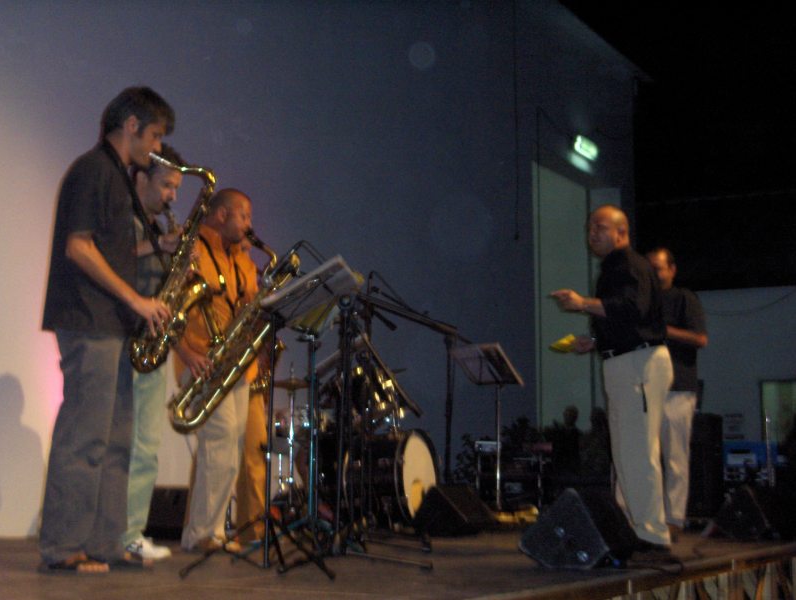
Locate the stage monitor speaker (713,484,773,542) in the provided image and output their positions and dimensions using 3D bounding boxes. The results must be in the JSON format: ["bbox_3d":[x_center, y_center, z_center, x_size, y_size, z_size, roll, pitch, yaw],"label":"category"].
[{"bbox_3d":[1.986,1.175,8.025,0.370,0.305,0.470,-4,-8,27],"label":"stage monitor speaker"}]

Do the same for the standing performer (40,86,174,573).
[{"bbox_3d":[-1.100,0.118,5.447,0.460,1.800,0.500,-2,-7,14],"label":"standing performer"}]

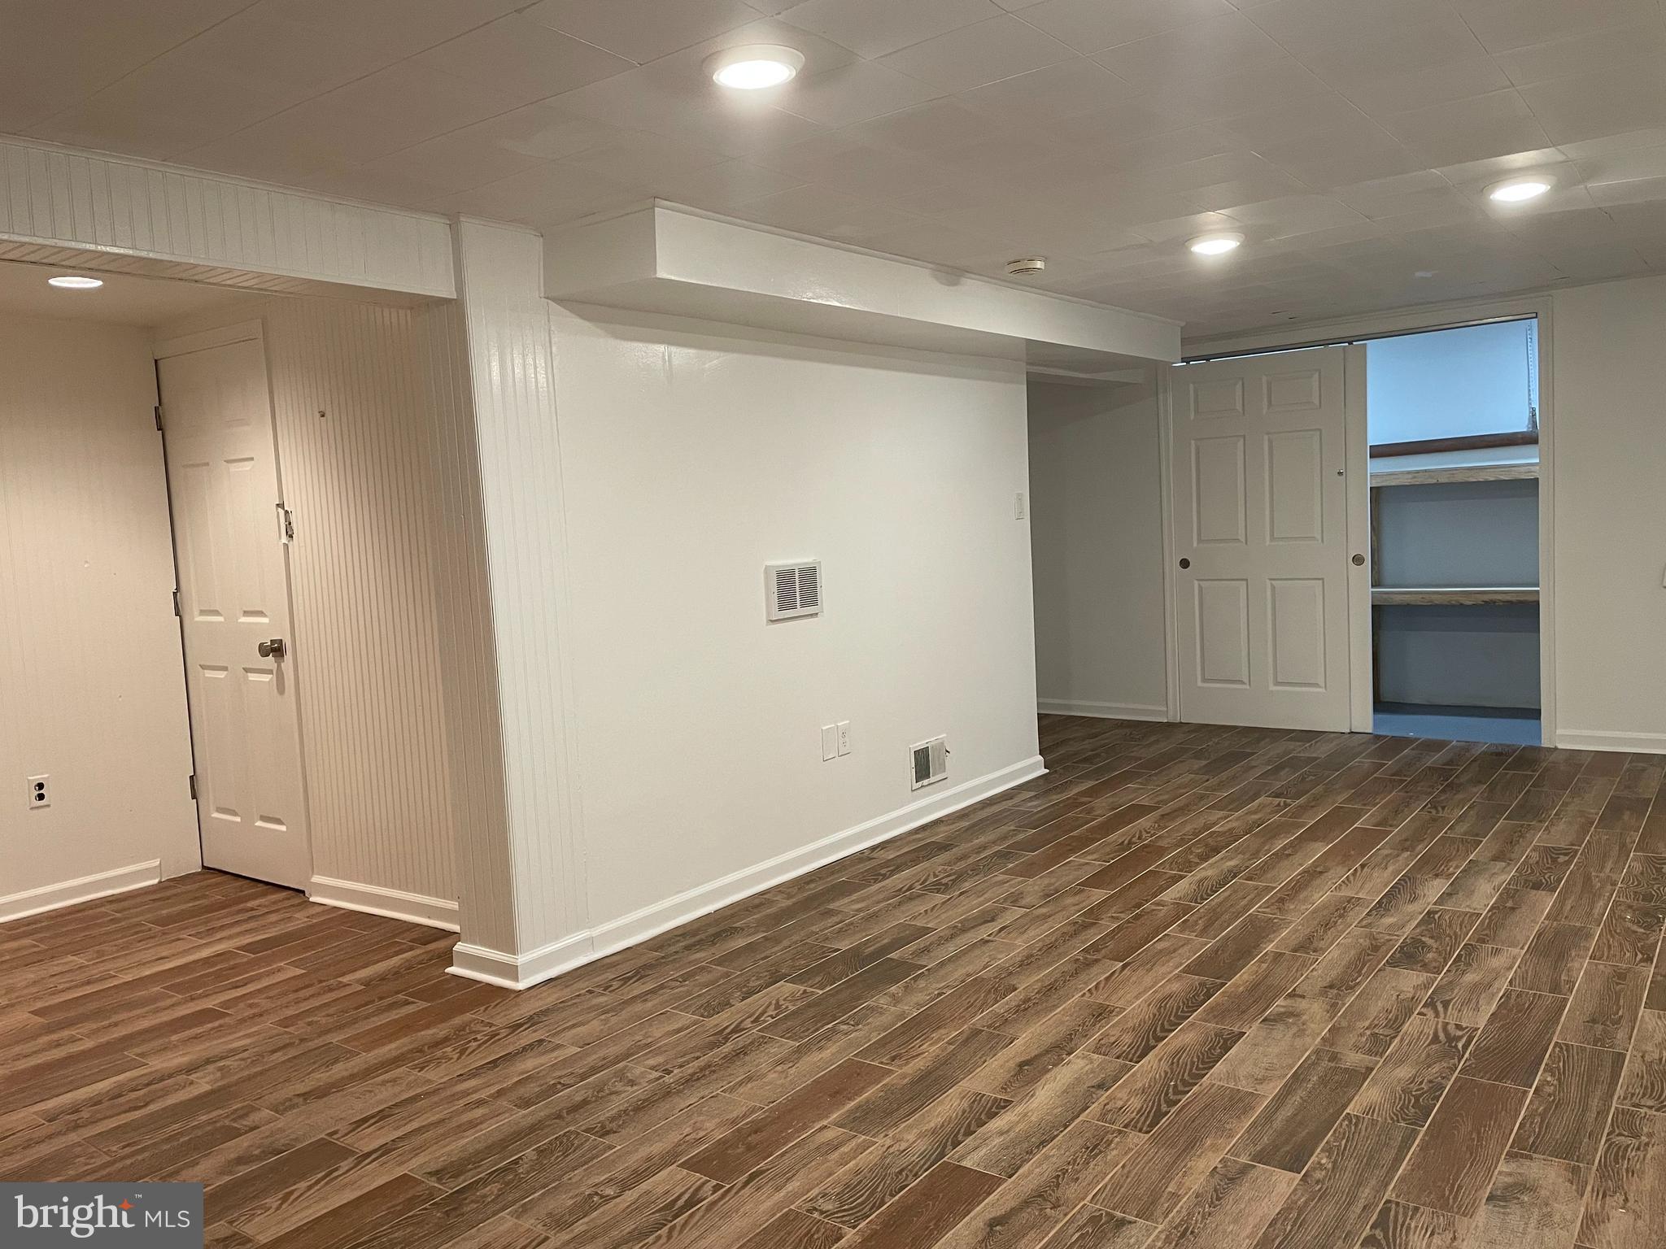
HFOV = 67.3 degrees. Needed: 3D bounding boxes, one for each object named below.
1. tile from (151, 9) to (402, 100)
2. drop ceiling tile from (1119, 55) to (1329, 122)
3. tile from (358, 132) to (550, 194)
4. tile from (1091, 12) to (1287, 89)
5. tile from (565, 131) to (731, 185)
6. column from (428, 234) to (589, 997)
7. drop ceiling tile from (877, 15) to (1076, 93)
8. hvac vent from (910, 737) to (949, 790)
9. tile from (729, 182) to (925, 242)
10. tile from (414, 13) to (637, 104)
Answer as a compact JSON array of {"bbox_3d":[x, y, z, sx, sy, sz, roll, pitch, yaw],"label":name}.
[{"bbox_3d":[-1.007,-1.029,2.257,0.305,0.020,0.305,1,6,37],"label":"tile"},{"bbox_3d":[0.891,-1.166,2.721,0.305,0.018,0.305,1,7,37],"label":"drop ceiling tile"},{"bbox_3d":[-0.880,-1.094,2.942,0.305,0.020,0.305,1,6,37],"label":"tile"},{"bbox_3d":[0.706,-1.137,2.476,0.305,0.020,0.305,1,6,37],"label":"tile"},{"bbox_3d":[-0.450,-1.120,2.990,0.305,0.020,0.305,1,6,37],"label":"tile"},{"bbox_3d":[-0.989,-0.051,3.694,0.258,2.171,0.281,1,7,37],"label":"column"},{"bbox_3d":[0.282,-1.105,2.422,0.305,0.018,0.305,1,7,37],"label":"drop ceiling tile"},{"bbox_3d":[0.400,0.582,5.294,0.024,0.192,0.272,1,7,37],"label":"hvac vent"},{"bbox_3d":[-0.019,-1.194,3.595,0.332,0.020,0.580,1,6,37],"label":"tile"},{"bbox_3d":[-0.574,-1.057,2.328,0.305,0.020,0.305,1,6,37],"label":"tile"}]

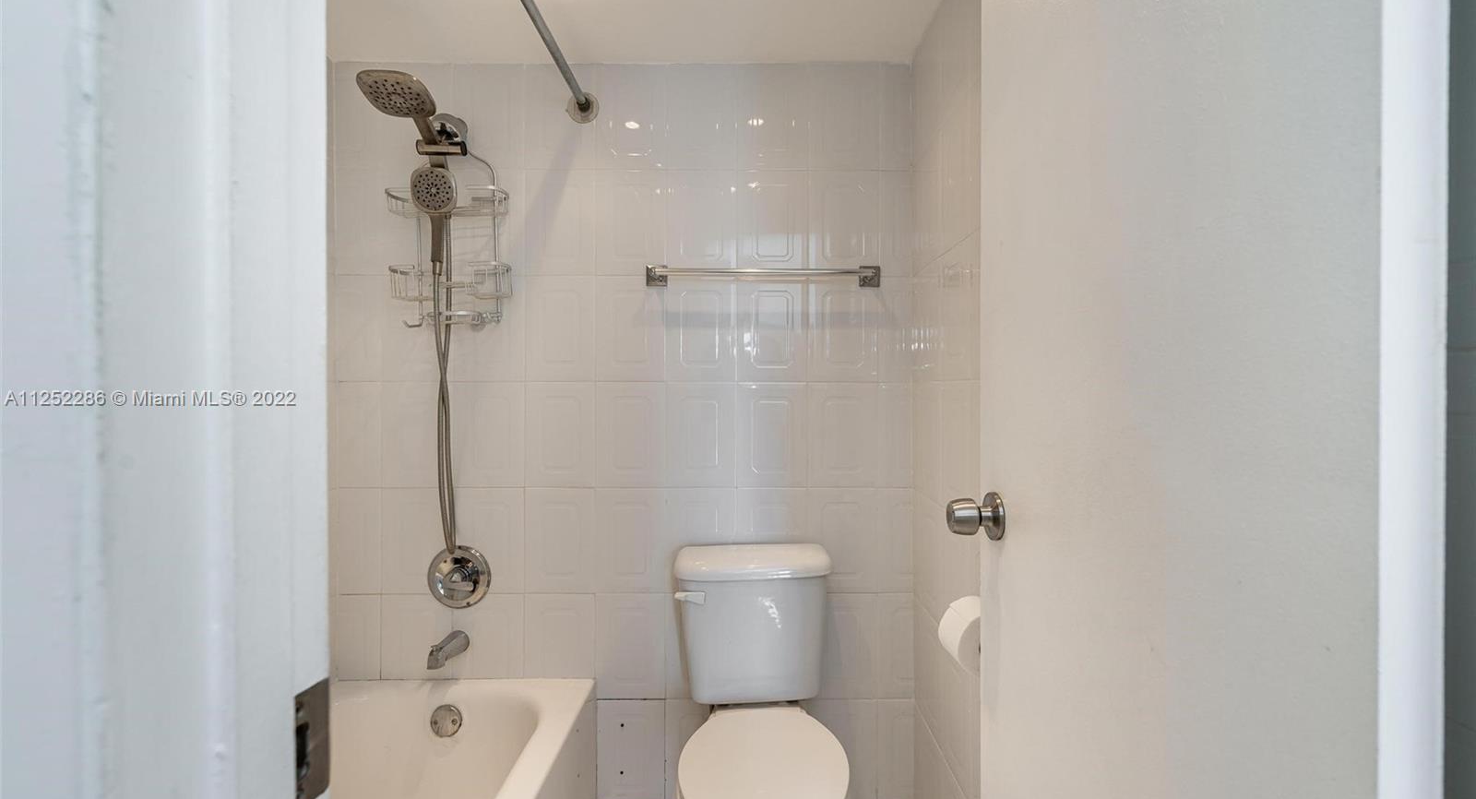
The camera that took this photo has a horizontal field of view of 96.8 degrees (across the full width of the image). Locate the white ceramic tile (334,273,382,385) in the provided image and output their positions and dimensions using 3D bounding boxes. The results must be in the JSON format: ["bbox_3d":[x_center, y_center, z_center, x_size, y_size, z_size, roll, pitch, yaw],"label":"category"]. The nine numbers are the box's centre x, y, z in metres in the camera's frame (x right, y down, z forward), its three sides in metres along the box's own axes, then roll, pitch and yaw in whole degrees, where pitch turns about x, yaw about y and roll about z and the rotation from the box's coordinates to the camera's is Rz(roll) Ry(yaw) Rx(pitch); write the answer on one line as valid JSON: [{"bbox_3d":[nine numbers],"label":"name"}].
[{"bbox_3d":[-1.077,-0.201,1.867,0.128,0.300,0.010,0,0,0],"label":"white ceramic tile"}]

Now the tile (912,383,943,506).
[{"bbox_3d":[0.505,0.105,1.730,0.012,0.302,0.220,0,0,0],"label":"tile"}]

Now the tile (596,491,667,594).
[{"bbox_3d":[-0.307,0.404,1.874,0.201,0.301,0.012,0,0,0],"label":"tile"}]

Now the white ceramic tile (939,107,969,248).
[{"bbox_3d":[0.504,-0.498,1.515,0.012,0.302,0.205,0,0,0],"label":"white ceramic tile"}]

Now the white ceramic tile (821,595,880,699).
[{"bbox_3d":[0.300,0.701,1.865,0.199,0.301,0.010,0,0,0],"label":"white ceramic tile"}]

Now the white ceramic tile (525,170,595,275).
[{"bbox_3d":[-0.506,-0.502,1.871,0.200,0.300,0.010,0,0,0],"label":"white ceramic tile"}]

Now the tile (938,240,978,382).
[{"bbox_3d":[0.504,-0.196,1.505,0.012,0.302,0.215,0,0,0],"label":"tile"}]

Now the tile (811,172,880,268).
[{"bbox_3d":[0.303,-0.503,1.880,0.202,0.301,0.010,0,0,0],"label":"tile"}]

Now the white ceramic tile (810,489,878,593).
[{"bbox_3d":[0.303,0.404,1.880,0.201,0.301,0.012,0,0,0],"label":"white ceramic tile"}]

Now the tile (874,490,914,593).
[{"bbox_3d":[0.446,0.400,1.865,0.105,0.301,0.010,0,0,0],"label":"tile"}]

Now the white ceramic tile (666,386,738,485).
[{"bbox_3d":[-0.106,0.100,1.865,0.201,0.300,0.010,0,0,0],"label":"white ceramic tile"}]

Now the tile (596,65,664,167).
[{"bbox_3d":[-0.306,-0.800,1.865,0.198,0.299,0.010,0,0,0],"label":"tile"}]

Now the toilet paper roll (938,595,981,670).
[{"bbox_3d":[0.408,0.400,1.112,0.107,0.107,0.105,0,1,1],"label":"toilet paper roll"}]

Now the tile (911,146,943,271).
[{"bbox_3d":[0.506,-0.499,1.748,0.010,0.301,0.220,0,1,1],"label":"tile"}]

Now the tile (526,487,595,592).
[{"bbox_3d":[-0.505,0.400,1.865,0.201,0.301,0.010,0,0,0],"label":"tile"}]

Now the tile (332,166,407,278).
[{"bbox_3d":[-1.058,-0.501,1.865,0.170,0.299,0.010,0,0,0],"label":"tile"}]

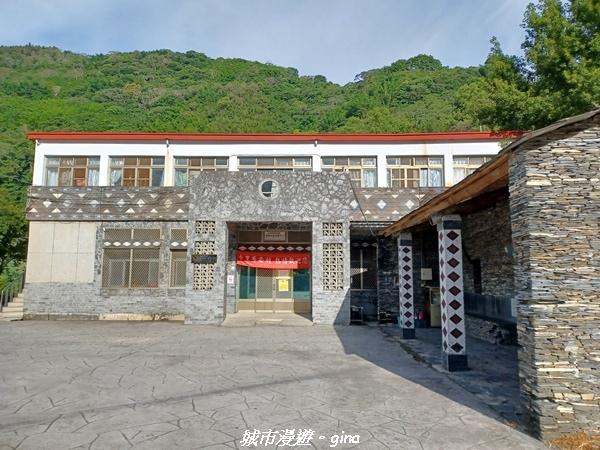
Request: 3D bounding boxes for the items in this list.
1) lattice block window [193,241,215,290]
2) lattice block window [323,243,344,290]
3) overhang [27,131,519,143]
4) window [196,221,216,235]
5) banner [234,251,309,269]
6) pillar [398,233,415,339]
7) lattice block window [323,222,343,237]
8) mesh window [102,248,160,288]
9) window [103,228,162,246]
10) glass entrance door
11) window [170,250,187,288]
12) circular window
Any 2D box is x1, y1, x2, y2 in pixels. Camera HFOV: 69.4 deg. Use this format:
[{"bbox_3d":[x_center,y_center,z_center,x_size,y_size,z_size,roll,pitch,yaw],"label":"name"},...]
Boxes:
[{"bbox_3d":[-3.043,1.301,13.837,0.694,1.573,0.140,0,-7,0],"label":"lattice block window"},{"bbox_3d":[1.059,1.335,13.804,0.691,1.515,0.140,0,-7,0],"label":"lattice block window"},{"bbox_3d":[-0.768,-3.052,15.281,17.419,0.285,0.300,0,-7,0],"label":"overhang"},{"bbox_3d":[-3.037,0.096,14.099,0.625,0.423,0.150,0,-7,0],"label":"window"},{"bbox_3d":[-0.955,1.280,15.770,2.676,0.617,0.060,0,-7,0],"label":"banner"},{"bbox_3d":[2.650,1.494,10.767,0.312,2.562,0.300,0,-7,0],"label":"pillar"},{"bbox_3d":[1.061,0.168,14.091,0.647,0.439,0.150,0,-7,0],"label":"lattice block window"},{"bbox_3d":[-5.861,1.512,15.122,2.026,1.390,0.120,0,-7,0],"label":"mesh window"},{"bbox_3d":[-5.826,0.458,15.110,2.003,0.663,0.120,0,-7,0],"label":"window"},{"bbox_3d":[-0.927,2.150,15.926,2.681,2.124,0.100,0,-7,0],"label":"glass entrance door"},{"bbox_3d":[-4.170,1.534,14.964,0.638,1.369,0.120,0,-7,0],"label":"window"},{"bbox_3d":[-1.009,-1.160,14.247,0.677,0.652,0.150,0,-7,0],"label":"circular window"}]

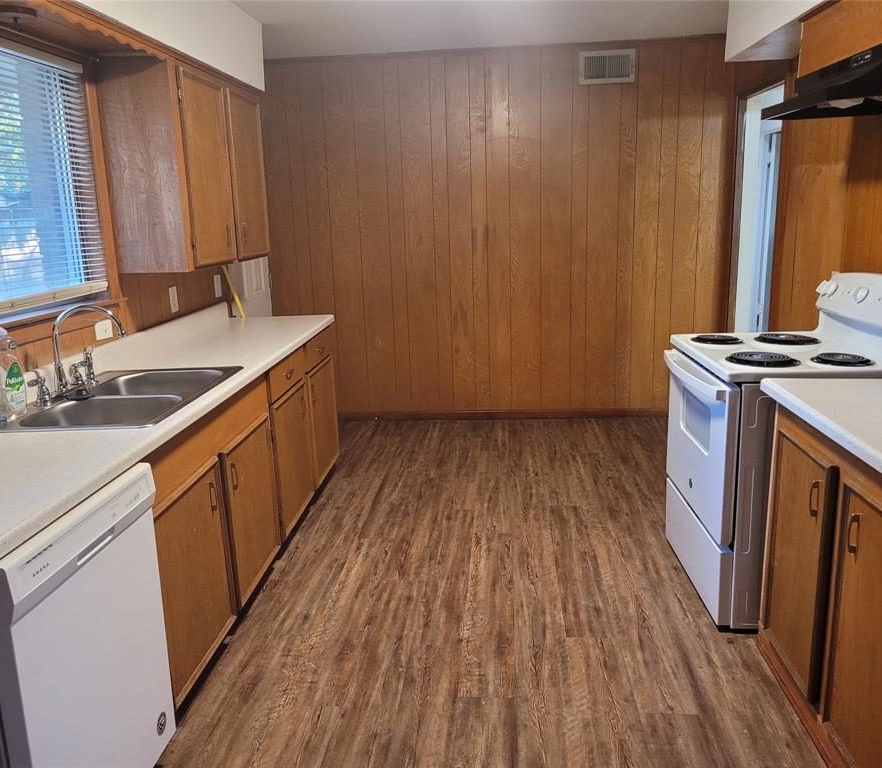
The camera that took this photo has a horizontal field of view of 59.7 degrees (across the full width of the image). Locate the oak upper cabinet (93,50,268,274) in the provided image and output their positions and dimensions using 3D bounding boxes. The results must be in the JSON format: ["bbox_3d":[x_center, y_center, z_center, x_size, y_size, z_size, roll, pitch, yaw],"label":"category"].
[{"bbox_3d":[-1.149,-0.991,3.628,0.325,0.826,1.077,-1,13,5],"label":"oak upper cabinet"}]

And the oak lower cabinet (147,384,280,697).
[{"bbox_3d":[-1.049,0.459,2.736,0.610,0.823,1.170,-1,13,5],"label":"oak lower cabinet"}]

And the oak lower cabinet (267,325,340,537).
[{"bbox_3d":[-0.959,0.187,3.906,0.610,0.823,1.220,-1,13,5],"label":"oak lower cabinet"}]

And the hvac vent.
[{"bbox_3d":[1.063,-2.025,4.912,0.353,0.201,0.025,-1,13,5],"label":"hvac vent"}]

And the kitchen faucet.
[{"bbox_3d":[-1.184,-0.123,2.611,0.265,0.288,0.170,-1,13,5],"label":"kitchen faucet"}]

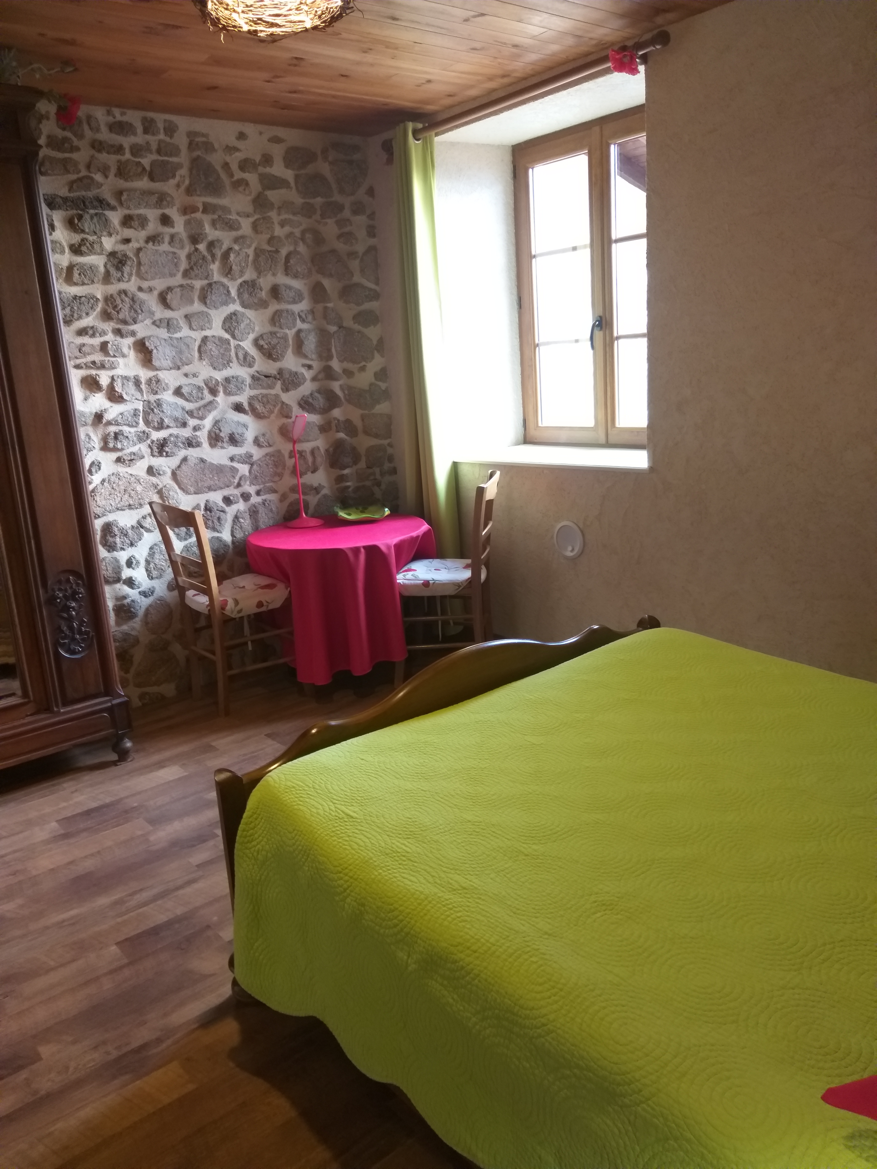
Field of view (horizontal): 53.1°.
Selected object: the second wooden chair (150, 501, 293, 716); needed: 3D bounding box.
[{"bbox_3d":[-0.912,0.075,3.912,0.470,0.910,0.410,-12,16,-33],"label":"second wooden chair"}]

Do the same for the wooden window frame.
[{"bbox_3d":[0.825,-1.469,4.365,0.070,1.527,1.048,-16,18,-42],"label":"wooden window frame"}]

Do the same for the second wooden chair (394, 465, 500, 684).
[{"bbox_3d":[0.016,-0.027,4.098,0.450,0.910,0.410,-2,13,7],"label":"second wooden chair"}]

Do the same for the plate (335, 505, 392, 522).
[{"bbox_3d":[-0.362,-0.336,4.144,0.260,0.045,0.260,-16,18,-42],"label":"plate"}]

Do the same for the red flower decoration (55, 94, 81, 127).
[{"bbox_3d":[-1.286,-1.645,3.050,0.080,0.110,0.090,-3,13,2],"label":"red flower decoration"}]

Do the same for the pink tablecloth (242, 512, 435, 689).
[{"bbox_3d":[-0.416,0.030,3.923,0.860,0.548,0.860,-3,13,1],"label":"pink tablecloth"}]

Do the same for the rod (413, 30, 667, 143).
[{"bbox_3d":[0.279,-2.068,3.754,0.067,0.067,1.617,-15,17,-41],"label":"rod"}]

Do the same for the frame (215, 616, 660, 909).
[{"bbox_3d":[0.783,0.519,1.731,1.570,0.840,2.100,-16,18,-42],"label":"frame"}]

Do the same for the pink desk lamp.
[{"bbox_3d":[-0.625,-0.525,4.031,0.175,0.500,0.175,-2,13,6],"label":"pink desk lamp"}]

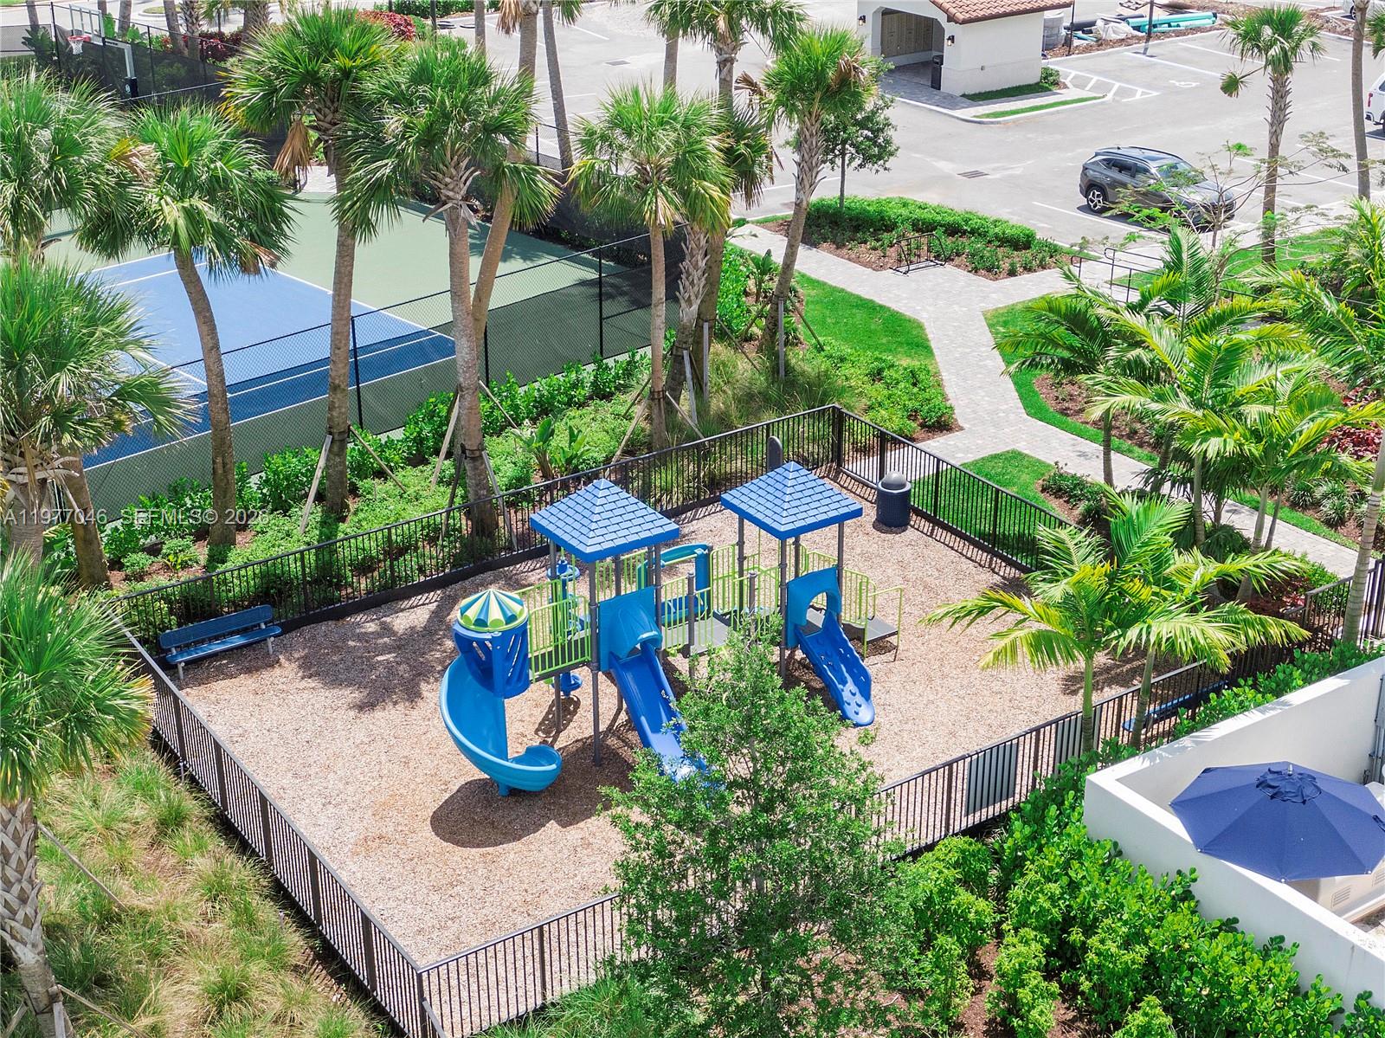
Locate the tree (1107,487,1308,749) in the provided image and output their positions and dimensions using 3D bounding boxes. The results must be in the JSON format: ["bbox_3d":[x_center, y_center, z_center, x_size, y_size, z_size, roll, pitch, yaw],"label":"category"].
[{"bbox_3d":[6.700,1.683,25.807,2.750,4.050,2.750,0,25,0],"label":"tree"}]

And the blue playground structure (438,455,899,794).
[{"bbox_3d":[0.025,1.022,27.637,7.750,4.150,3.800,-16,30,-31],"label":"blue playground structure"}]

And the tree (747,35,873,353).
[{"bbox_3d":[2.422,-6.756,40.703,2.700,7.100,2.600,0,25,0],"label":"tree"}]

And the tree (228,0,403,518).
[{"bbox_3d":[-6.137,-3.953,32.530,2.950,8.950,2.950,0,25,0],"label":"tree"}]

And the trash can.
[{"bbox_3d":[3.579,-0.401,33.914,0.590,0.970,0.590,0,25,0],"label":"trash can"}]

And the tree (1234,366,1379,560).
[{"bbox_3d":[9.720,-0.540,30.917,2.300,3.800,2.300,0,25,0],"label":"tree"}]

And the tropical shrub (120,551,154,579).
[{"bbox_3d":[-9.362,0.700,32.628,0.630,0.430,0.600,0,25,0],"label":"tropical shrub"}]

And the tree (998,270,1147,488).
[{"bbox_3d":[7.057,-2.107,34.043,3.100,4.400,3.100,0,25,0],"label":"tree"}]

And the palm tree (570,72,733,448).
[{"bbox_3d":[-0.765,-4.526,36.010,2.950,7.050,2.950,0,25,0],"label":"palm tree"}]

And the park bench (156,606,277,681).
[{"bbox_3d":[-7.108,1.928,29.010,1.810,0.790,0.560,-17,30,-32],"label":"park bench"}]

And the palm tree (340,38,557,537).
[{"bbox_3d":[-3.867,-3.493,31.619,3.300,8.450,3.300,0,25,0],"label":"palm tree"}]

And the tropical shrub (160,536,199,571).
[{"bbox_3d":[-8.732,0.512,32.925,0.740,0.520,0.700,0,25,0],"label":"tropical shrub"}]

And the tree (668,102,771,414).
[{"bbox_3d":[0.577,-5.081,37.866,2.150,6.100,2.150,0,25,0],"label":"tree"}]

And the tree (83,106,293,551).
[{"bbox_3d":[-8.091,-2.903,31.756,3.400,7.700,3.300,0,25,0],"label":"tree"}]

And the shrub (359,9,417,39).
[{"bbox_3d":[-11.513,-18.906,73.298,2.200,1.200,1.600,0,25,0],"label":"shrub"}]

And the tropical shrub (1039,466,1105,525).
[{"bbox_3d":[6.972,-0.476,34.666,0.800,0.500,1.400,-16,30,-31],"label":"tropical shrub"}]

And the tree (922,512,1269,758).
[{"bbox_3d":[5.244,1.966,25.684,4.100,4.150,3.900,0,25,0],"label":"tree"}]

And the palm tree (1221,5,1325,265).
[{"bbox_3d":[13.921,-9.234,46.694,2.450,6.300,2.450,0,25,0],"label":"palm tree"}]

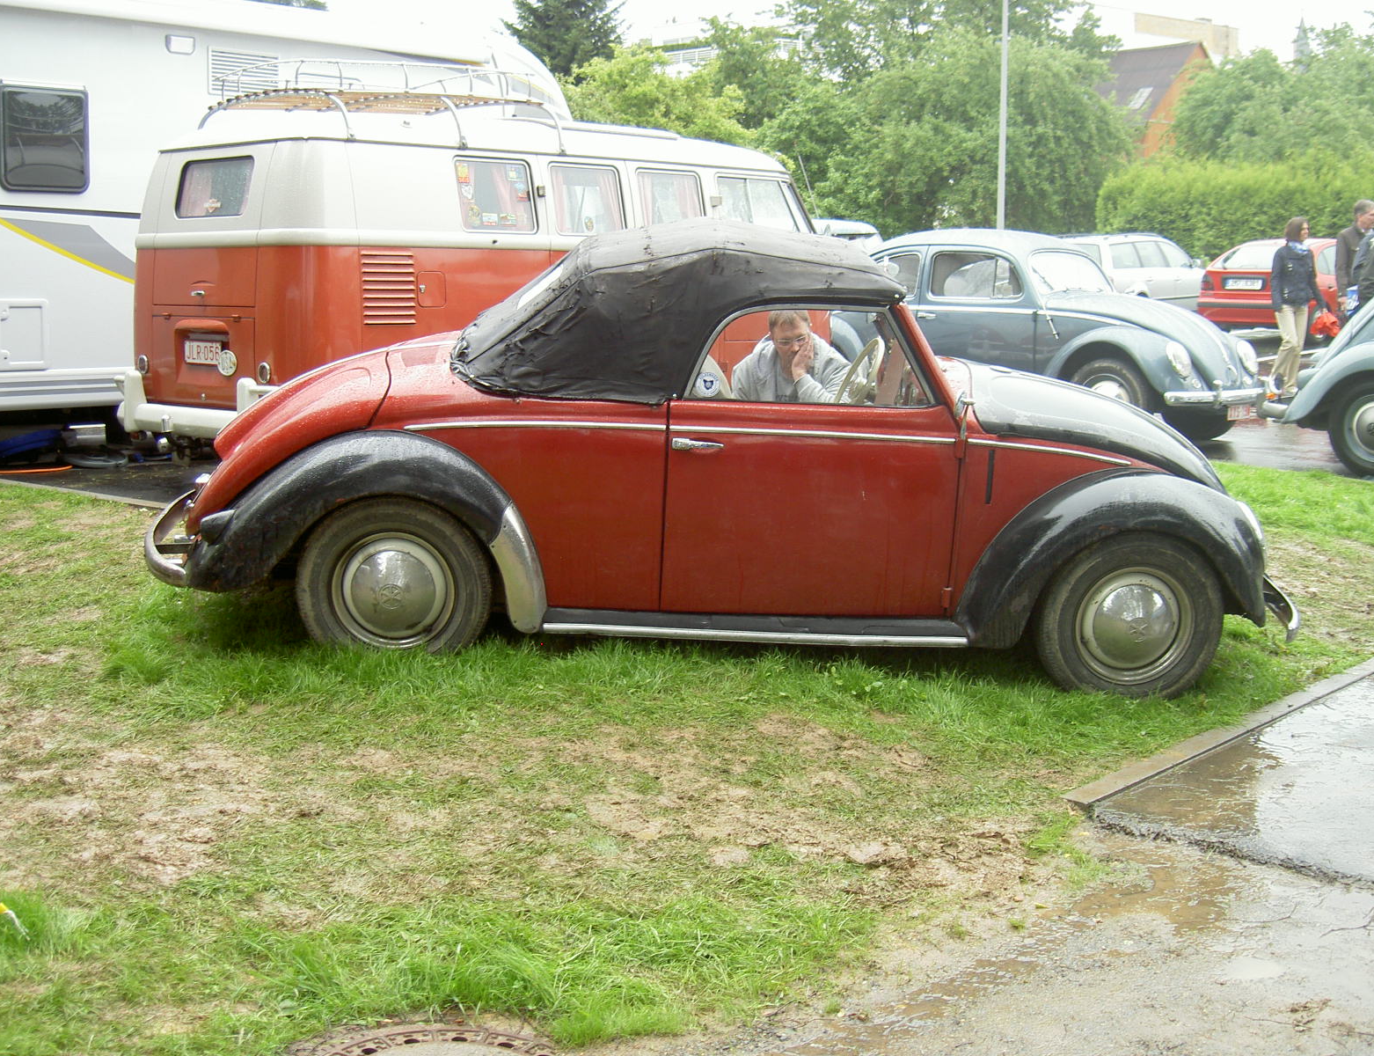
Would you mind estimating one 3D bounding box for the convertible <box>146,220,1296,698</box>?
[{"bbox_3d":[0.156,-0.325,6.460,4.050,1.480,1.540,3,13,-2],"label":"convertible"}]

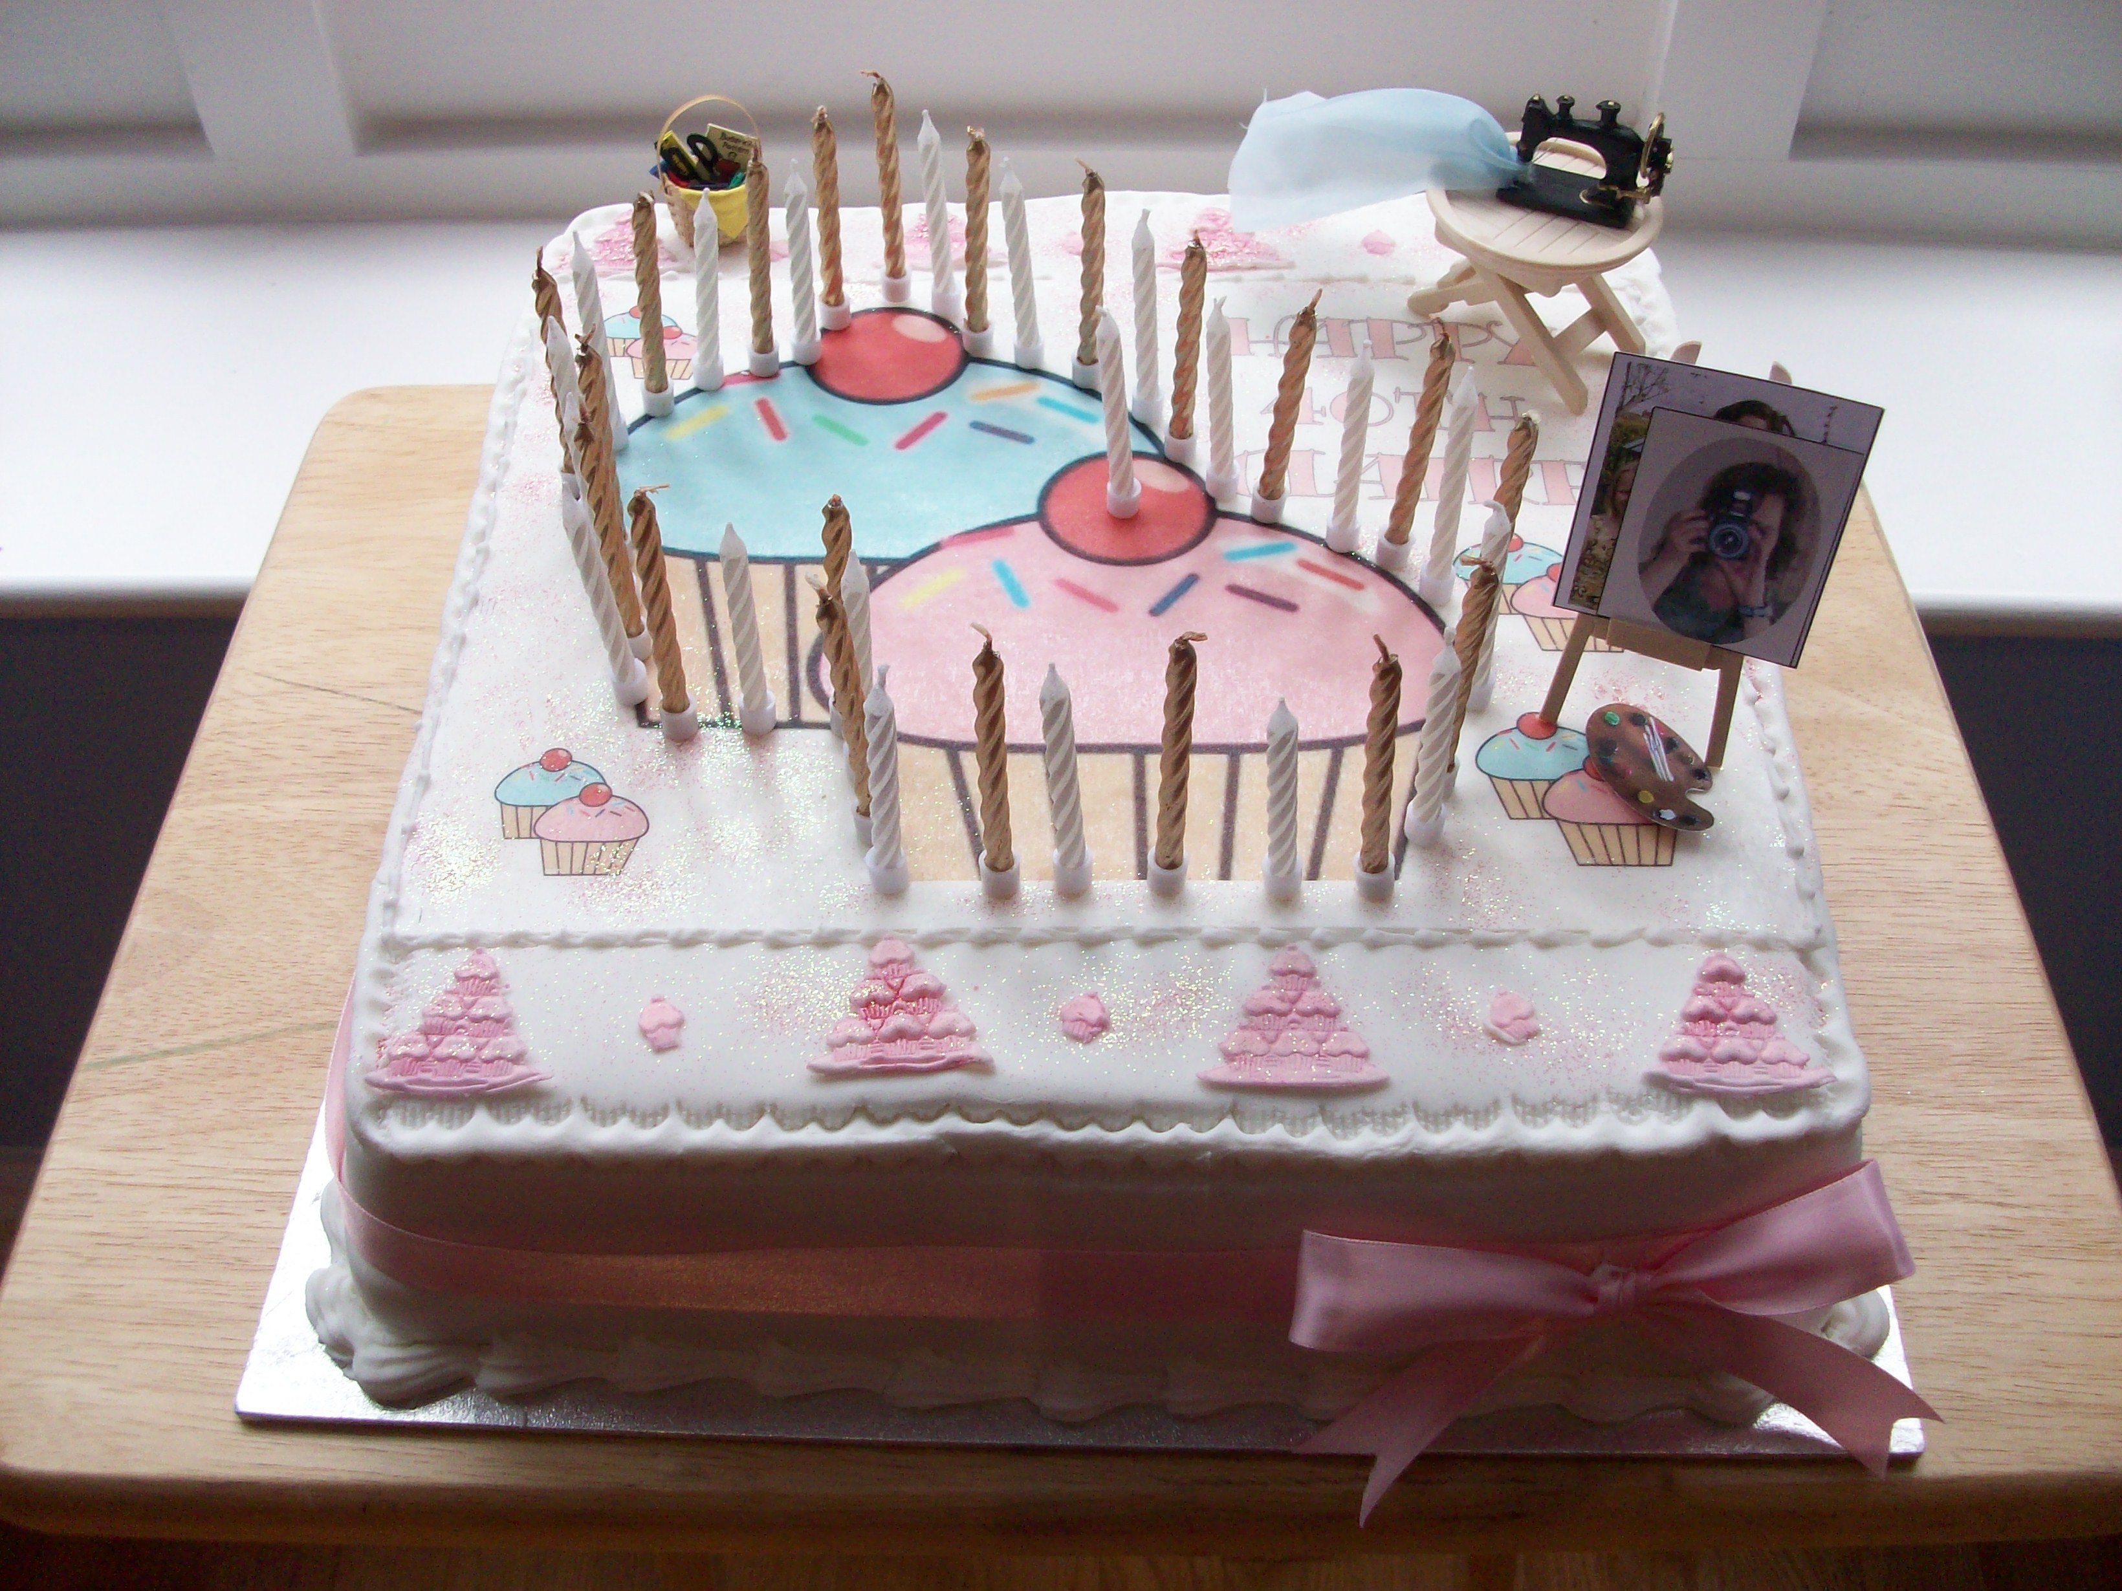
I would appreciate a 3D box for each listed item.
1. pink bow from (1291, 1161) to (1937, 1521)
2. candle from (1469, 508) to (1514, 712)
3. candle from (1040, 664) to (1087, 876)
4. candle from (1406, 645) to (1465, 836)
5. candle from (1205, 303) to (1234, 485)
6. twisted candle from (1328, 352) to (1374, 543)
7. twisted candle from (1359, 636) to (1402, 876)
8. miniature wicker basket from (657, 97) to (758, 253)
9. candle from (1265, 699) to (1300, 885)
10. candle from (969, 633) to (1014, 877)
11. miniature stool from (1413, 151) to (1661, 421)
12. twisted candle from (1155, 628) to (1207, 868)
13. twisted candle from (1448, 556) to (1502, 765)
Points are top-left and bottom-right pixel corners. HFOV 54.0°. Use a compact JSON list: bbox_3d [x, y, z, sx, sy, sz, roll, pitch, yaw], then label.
[{"bbox_3d":[0.111,0.107,0.411,0.132,0.075,0.048,0,50,0],"label":"pink bow"},{"bbox_3d":[0.092,-0.042,0.451,0.006,0.057,0.006,-3,49,3],"label":"candle"},{"bbox_3d":[0.000,-0.005,0.415,0.006,0.058,0.006,-3,47,3],"label":"candle"},{"bbox_3d":[0.077,-0.012,0.425,0.006,0.058,0.006,-2,49,2],"label":"candle"},{"bbox_3d":[0.038,-0.096,0.499,0.008,0.057,0.008,-3,52,3],"label":"candle"},{"bbox_3d":[0.069,-0.082,0.486,0.006,0.056,0.006,-1,49,1],"label":"twisted candle"},{"bbox_3d":[0.063,-0.007,0.411,0.007,0.066,0.007,-3,47,3],"label":"twisted candle"},{"bbox_3d":[-0.098,-0.174,0.577,0.028,0.044,0.026,-2,49,-2],"label":"miniature wicker basket"},{"bbox_3d":[0.045,-0.001,0.417,0.006,0.055,0.006,-3,49,4],"label":"candle"},{"bbox_3d":[-0.013,-0.008,0.410,0.006,0.069,0.006,0,46,1],"label":"candle"},{"bbox_3d":[0.123,-0.136,0.544,0.060,0.045,0.059,0,49,0],"label":"miniature stool"},{"bbox_3d":[0.023,-0.007,0.410,0.006,0.069,0.006,0,49,0],"label":"twisted candle"},{"bbox_3d":[0.083,-0.025,0.430,0.006,0.062,0.006,0,49,-1],"label":"twisted candle"}]

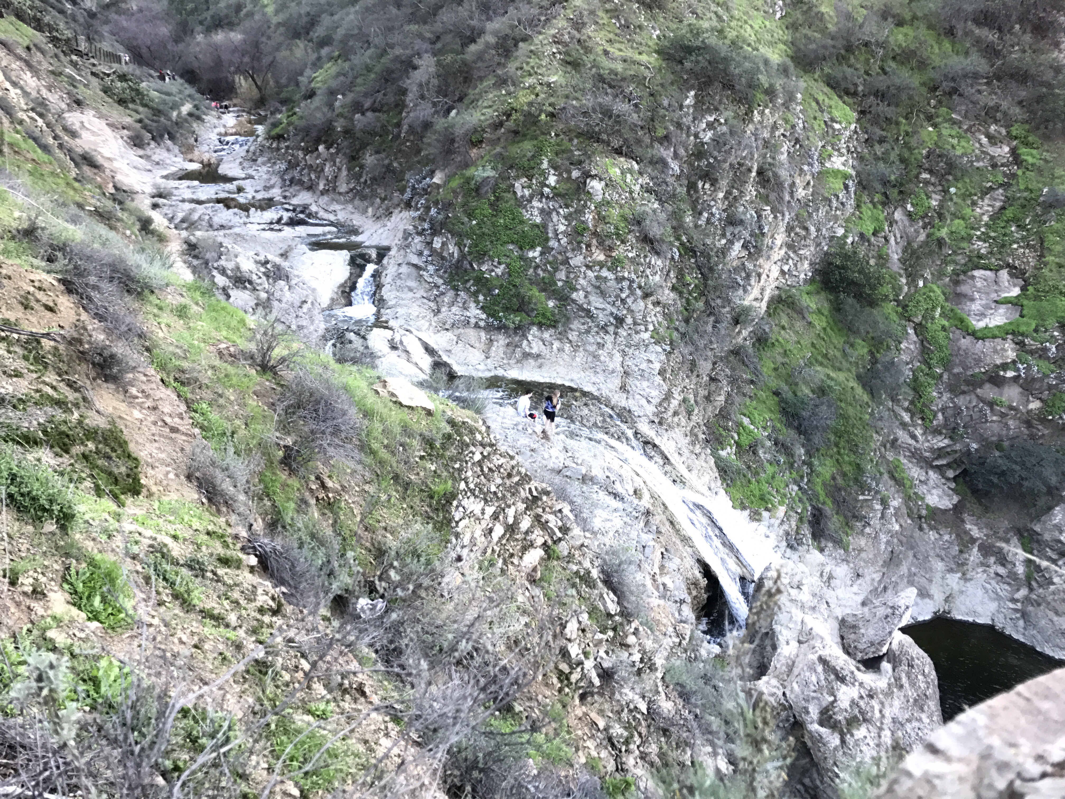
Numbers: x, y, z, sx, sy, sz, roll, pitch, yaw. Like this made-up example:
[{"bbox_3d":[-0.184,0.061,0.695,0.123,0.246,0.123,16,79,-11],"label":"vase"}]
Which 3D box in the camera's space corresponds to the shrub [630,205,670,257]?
[{"bbox_3d":[4.510,-6.470,33.000,1.500,1.800,1.400,3,21,7],"label":"shrub"}]

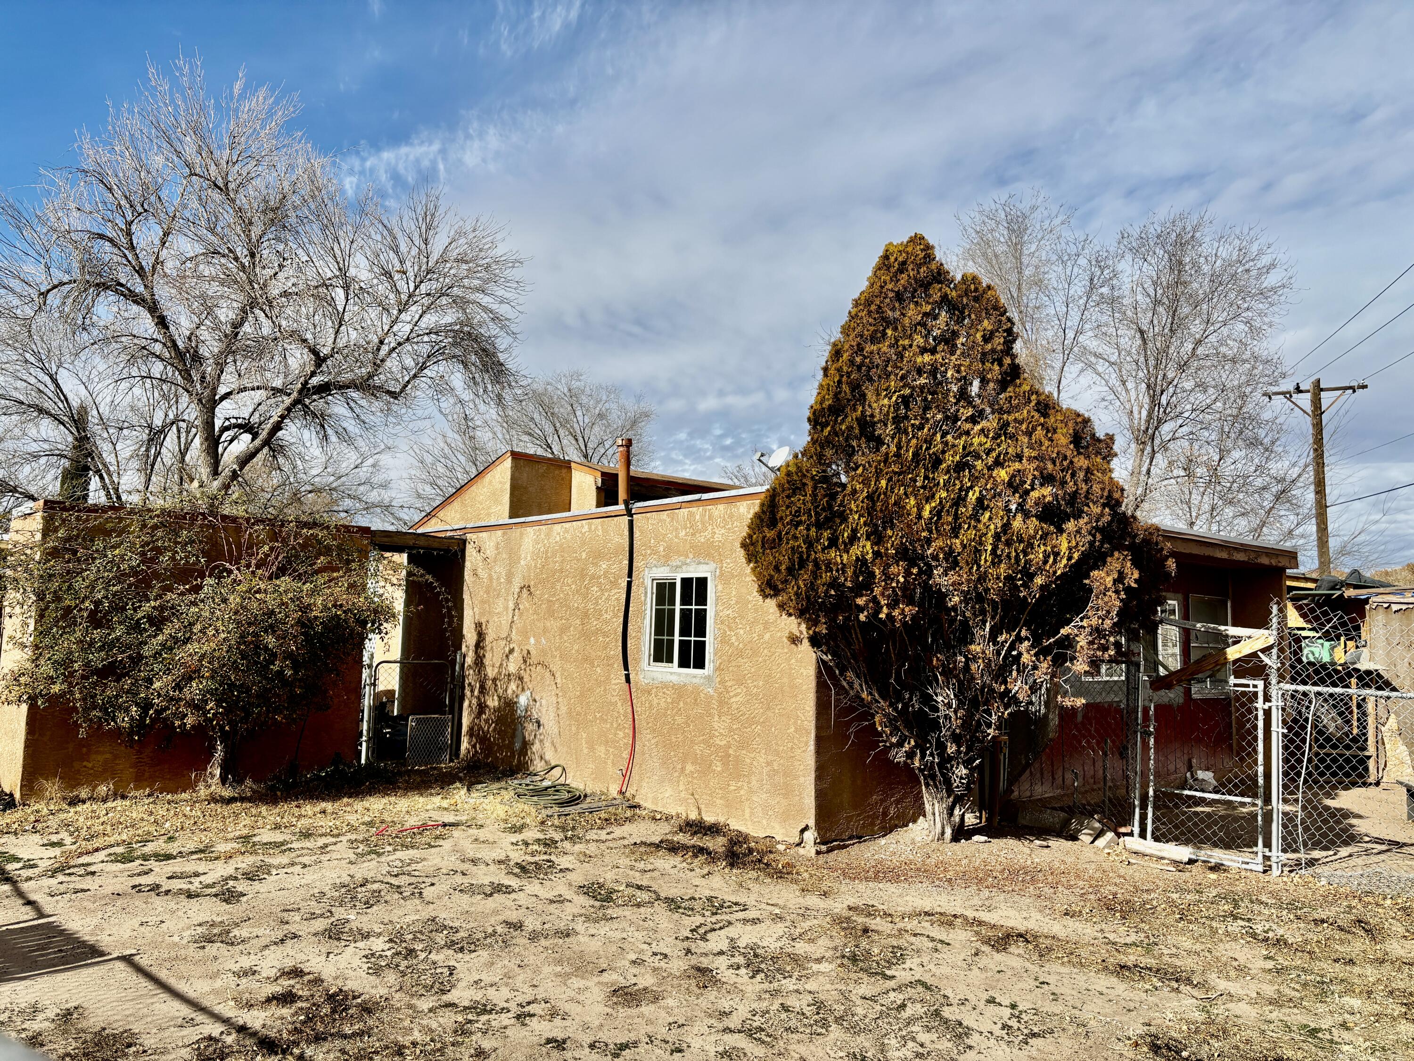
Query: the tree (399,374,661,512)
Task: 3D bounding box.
[{"bbox_3d":[-5.083,-0.128,30.144,7.055,9.095,6.702,1,-6,0],"label":"tree"}]

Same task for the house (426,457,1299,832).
[{"bbox_3d":[1.612,1.093,14.063,9.400,3.800,8.400,6,-8,-43],"label":"house"}]

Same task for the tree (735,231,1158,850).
[{"bbox_3d":[2.028,-0.003,8.640,3.400,4.947,3.200,1,-6,0],"label":"tree"}]

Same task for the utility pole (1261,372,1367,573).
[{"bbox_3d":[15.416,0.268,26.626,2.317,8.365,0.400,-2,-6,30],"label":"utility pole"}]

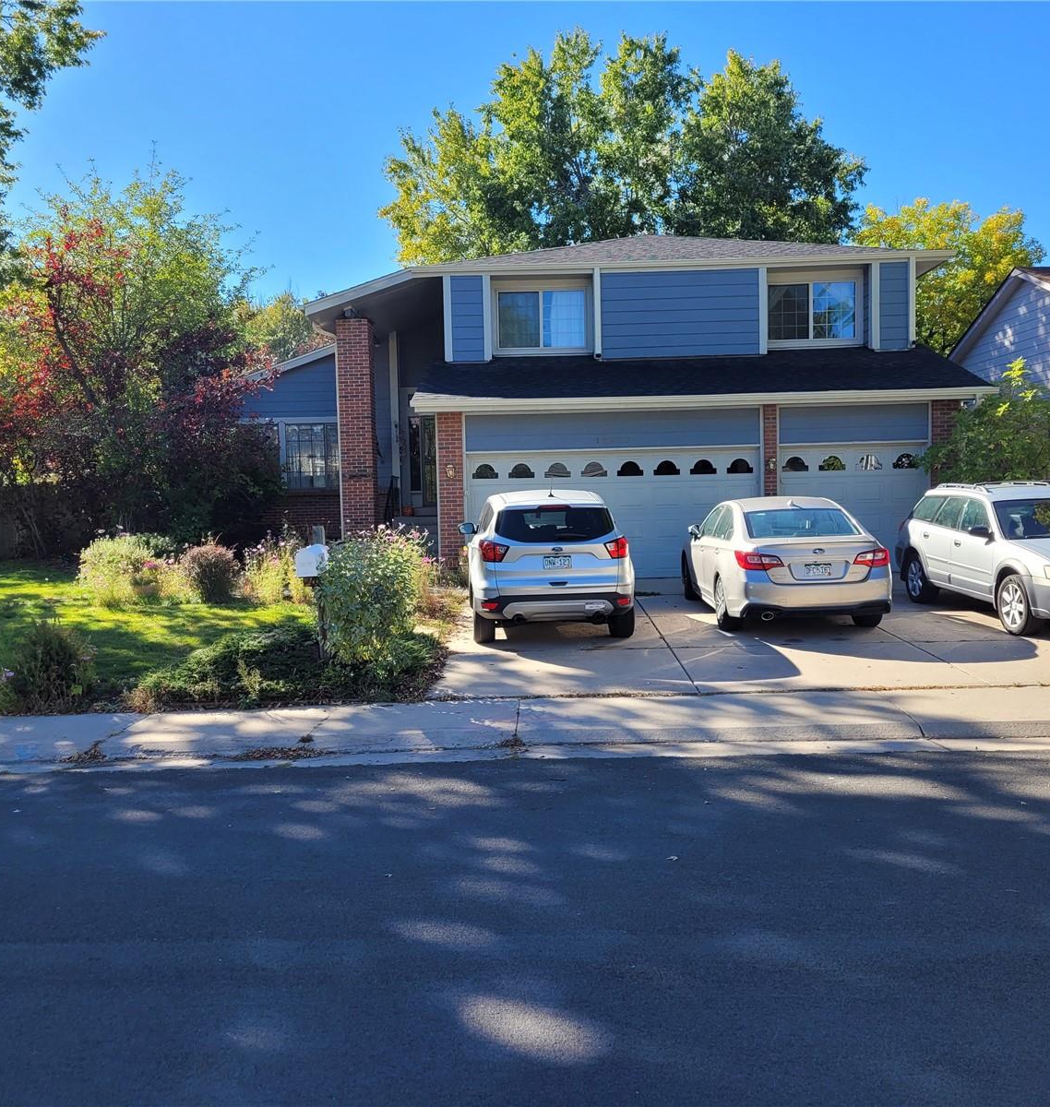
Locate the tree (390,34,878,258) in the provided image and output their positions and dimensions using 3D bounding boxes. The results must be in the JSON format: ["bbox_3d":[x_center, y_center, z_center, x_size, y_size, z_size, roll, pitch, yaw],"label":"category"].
[{"bbox_3d":[3.244,-8.746,35.530,14.800,15.710,13.500,-1,4,0],"label":"tree"}]

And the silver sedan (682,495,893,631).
[{"bbox_3d":[3.190,0.025,14.100,1.850,1.500,4.800,-1,5,1],"label":"silver sedan"}]

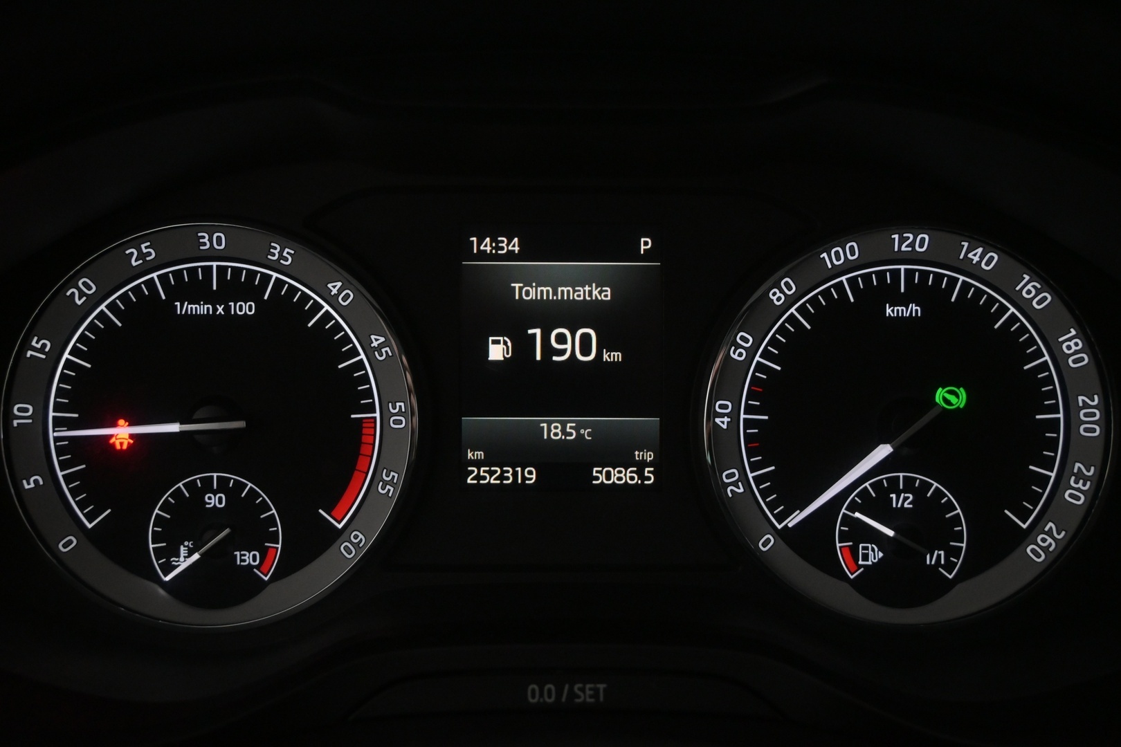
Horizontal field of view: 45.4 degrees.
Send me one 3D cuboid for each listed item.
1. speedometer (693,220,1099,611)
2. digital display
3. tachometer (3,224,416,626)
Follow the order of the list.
[{"bbox_3d":[0.093,0.014,0.361,0.108,0.106,0.020,0,1,-1],"label":"speedometer"},{"bbox_3d":[0.000,-0.004,0.363,0.054,0.072,0.010,0,1,-1],"label":"digital display"},{"bbox_3d":[-0.093,0.014,0.357,0.109,0.107,0.020,0,1,-1],"label":"tachometer"}]

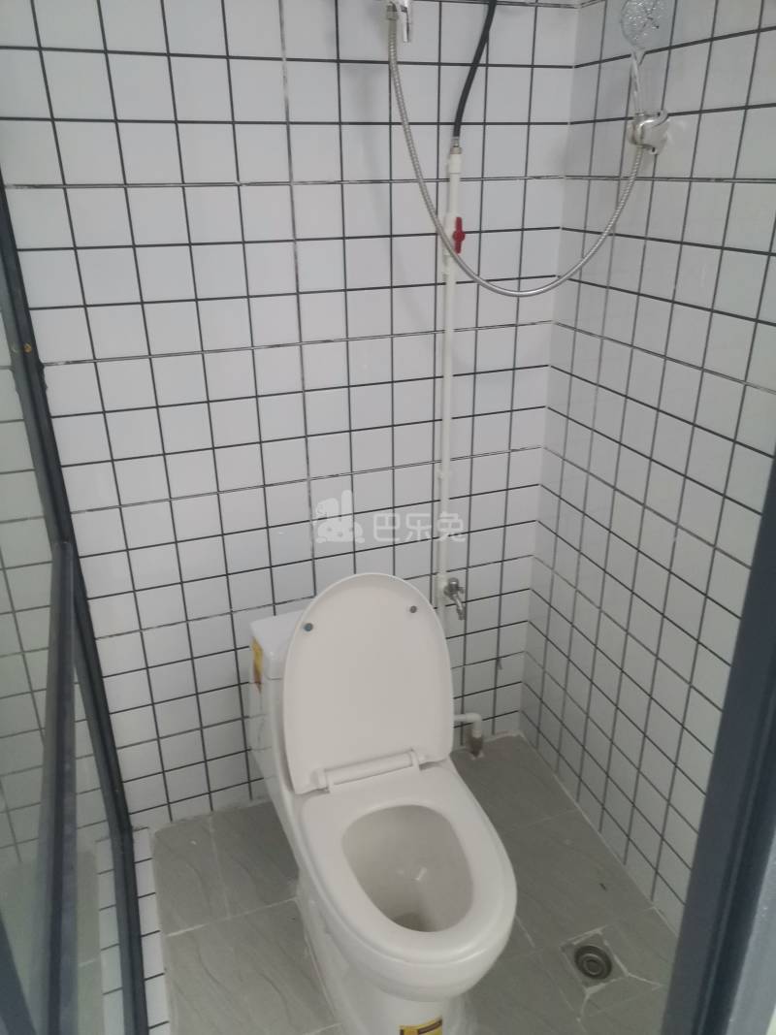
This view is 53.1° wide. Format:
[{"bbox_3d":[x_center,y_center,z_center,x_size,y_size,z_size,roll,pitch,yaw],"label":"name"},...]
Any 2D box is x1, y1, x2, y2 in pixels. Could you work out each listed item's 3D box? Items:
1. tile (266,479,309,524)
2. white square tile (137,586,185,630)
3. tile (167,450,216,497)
[{"bbox_3d":[-0.223,-0.032,1.726,0.096,0.096,0.010,-9,26,-18],"label":"tile"},{"bbox_3d":[-0.498,0.195,1.713,0.097,0.097,0.010,-9,26,-18],"label":"white square tile"},{"bbox_3d":[-0.411,-0.092,1.625,0.097,0.097,0.010,-9,26,-18],"label":"tile"}]

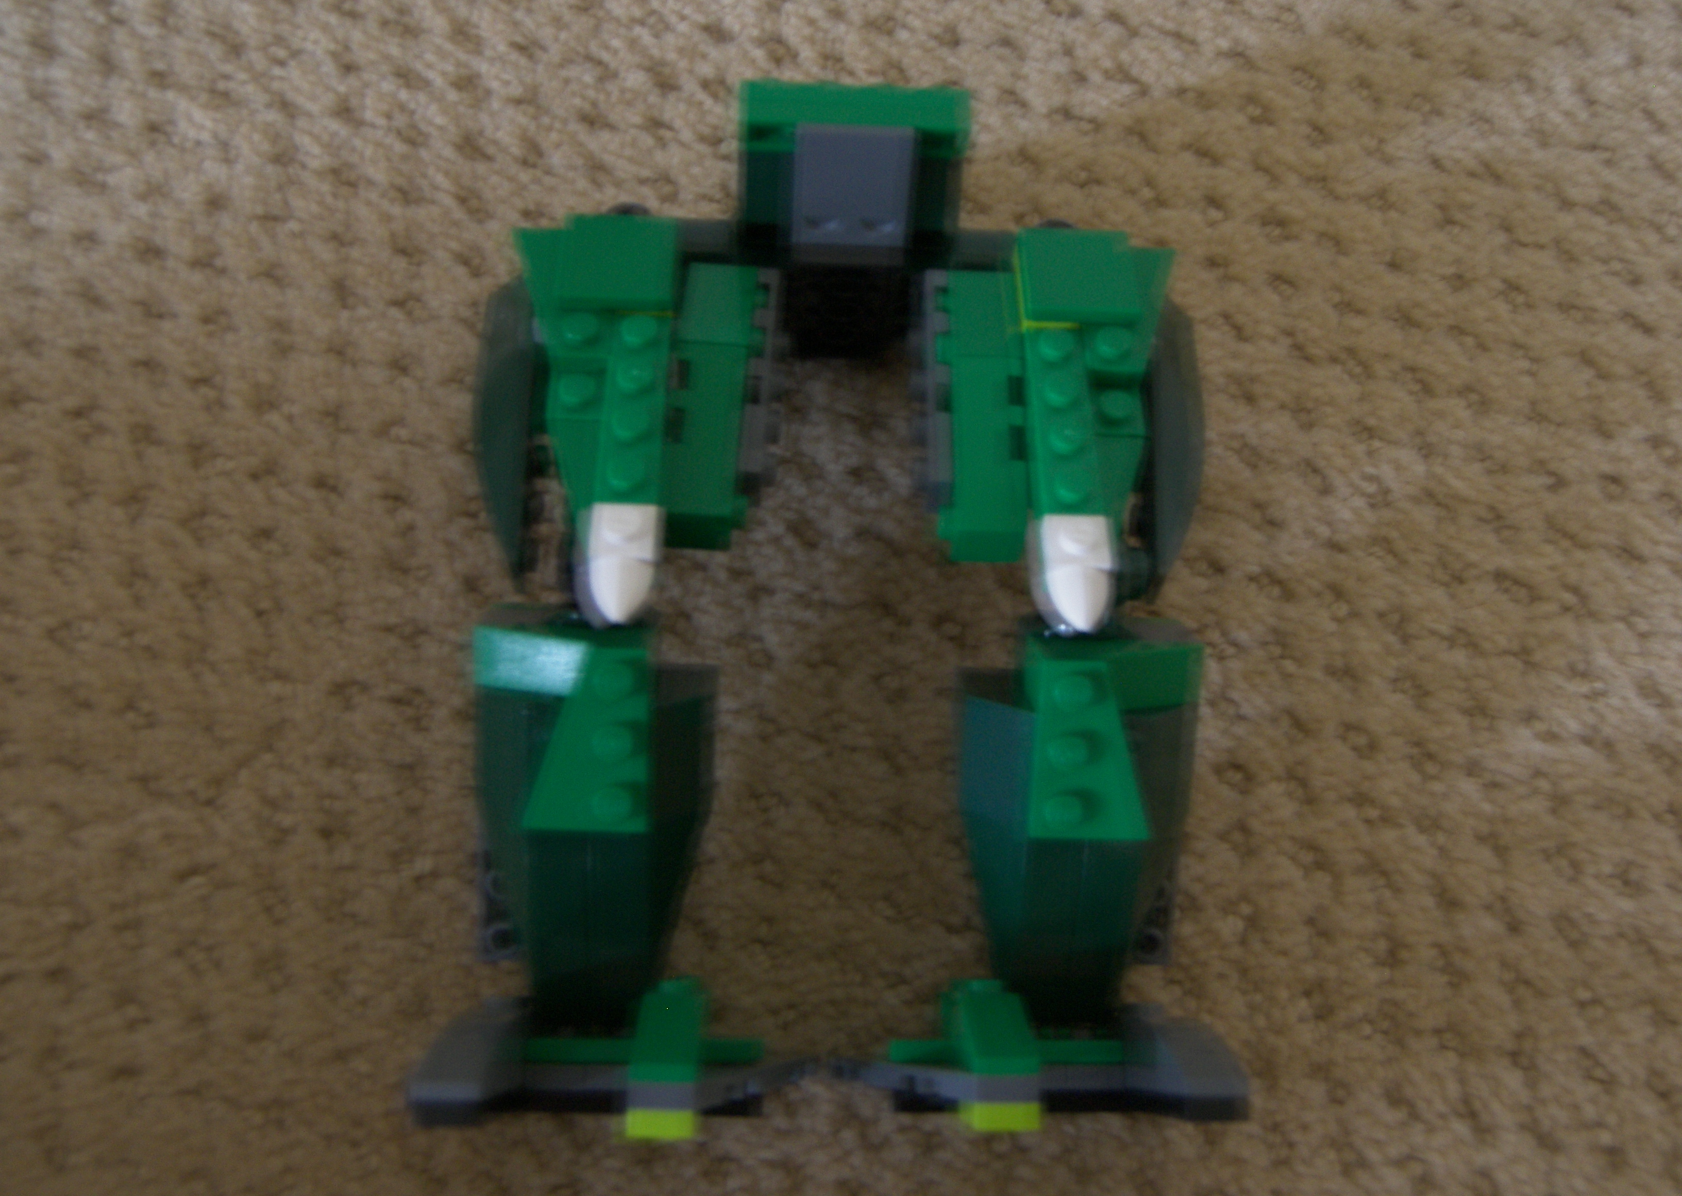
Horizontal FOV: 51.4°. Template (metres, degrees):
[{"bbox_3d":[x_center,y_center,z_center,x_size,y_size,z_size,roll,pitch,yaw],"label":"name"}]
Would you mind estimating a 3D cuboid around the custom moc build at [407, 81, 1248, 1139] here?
[{"bbox_3d":[-0.002,0.001,0.249,0.105,0.059,0.142,1,75,-3],"label":"custom moc build"}]

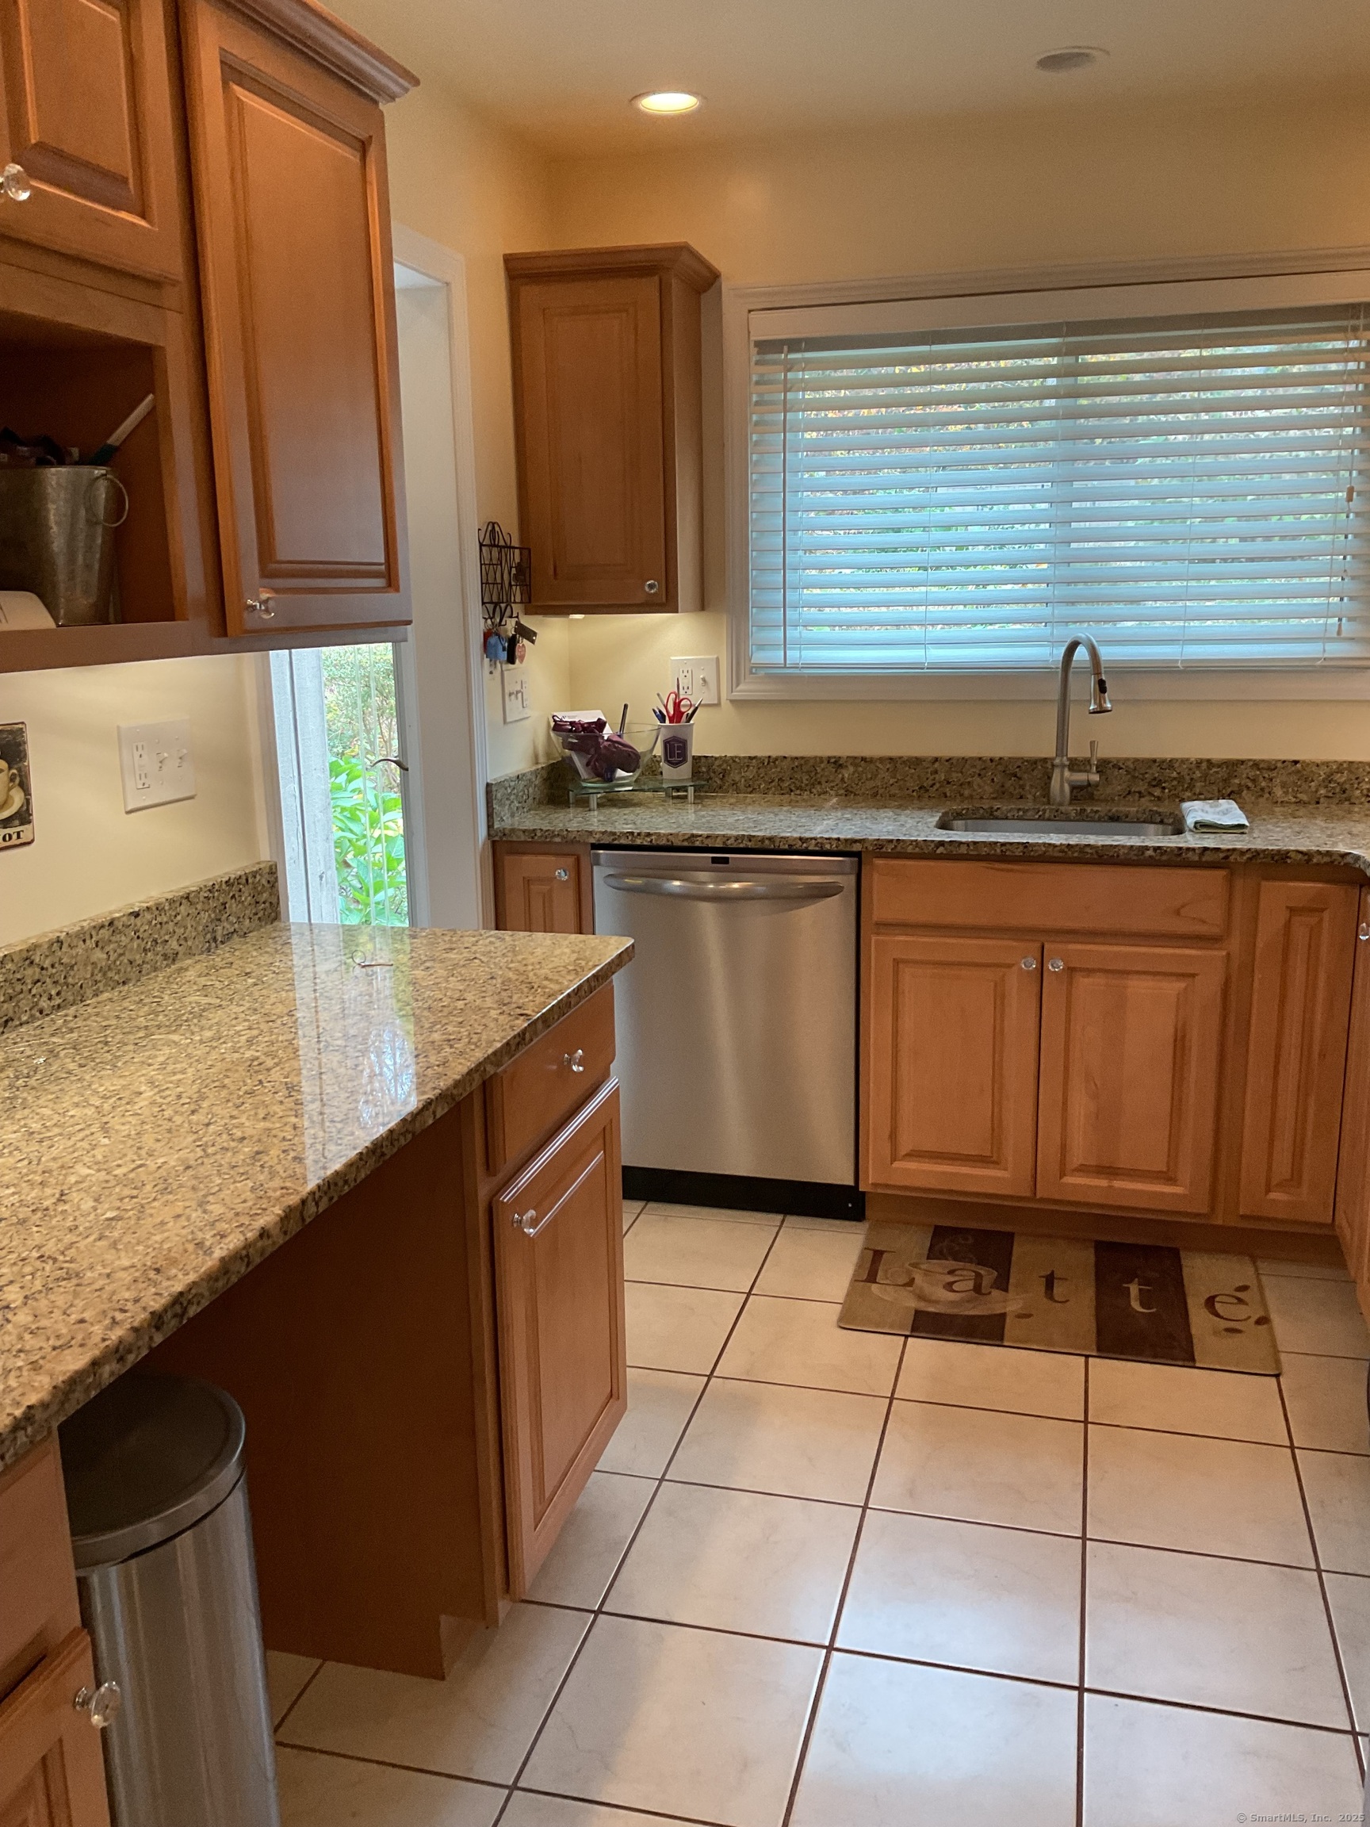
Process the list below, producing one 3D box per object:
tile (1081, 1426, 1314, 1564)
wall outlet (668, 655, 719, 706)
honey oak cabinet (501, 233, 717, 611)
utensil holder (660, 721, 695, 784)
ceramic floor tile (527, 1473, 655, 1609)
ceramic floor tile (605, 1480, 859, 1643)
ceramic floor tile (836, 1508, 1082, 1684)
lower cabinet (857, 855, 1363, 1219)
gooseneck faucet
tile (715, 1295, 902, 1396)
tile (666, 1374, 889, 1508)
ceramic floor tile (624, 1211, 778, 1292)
[{"bbox_3d":[0.828,0.944,2.491,0.333,0.010,0.333,2,13,15],"label":"tile"},{"bbox_3d":[0.024,-0.592,3.900,0.124,0.121,0.015,2,13,15],"label":"wall outlet"},{"bbox_3d":[-0.144,-1.105,3.594,0.418,0.784,0.360,2,13,15],"label":"honey oak cabinet"},{"bbox_3d":[-0.018,-0.391,3.739,0.089,0.141,0.089,-1,13,0],"label":"utensil holder"},{"bbox_3d":[-0.245,0.969,2.411,0.331,0.010,0.331,2,13,15],"label":"ceramic floor tile"},{"bbox_3d":[0.082,0.983,2.326,0.331,0.010,0.331,2,13,15],"label":"ceramic floor tile"},{"bbox_3d":[0.408,0.996,2.240,0.331,0.010,0.331,2,13,15],"label":"ceramic floor tile"},{"bbox_3d":[0.948,0.232,3.509,1.020,0.832,0.610,2,13,15],"label":"lower cabinet"},{"bbox_3d":[0.927,-0.437,3.480,0.106,0.400,0.229,-4,13,-12],"label":"gooseneck faucet"},{"bbox_3d":[0.255,0.837,2.963,0.331,0.010,0.331,2,13,15],"label":"tile"},{"bbox_3d":[0.170,0.916,2.662,0.333,0.010,0.333,2,13,15],"label":"tile"},{"bbox_3d":[0.014,0.750,3.367,0.331,0.010,0.331,2,13,15],"label":"ceramic floor tile"}]

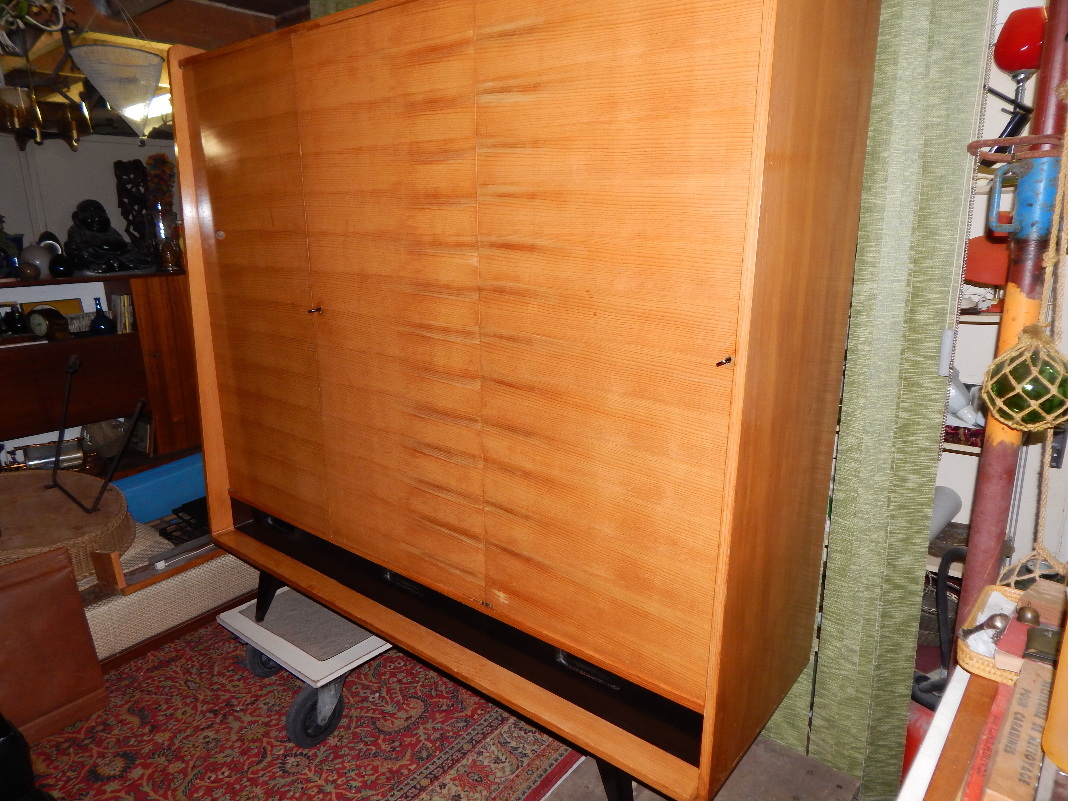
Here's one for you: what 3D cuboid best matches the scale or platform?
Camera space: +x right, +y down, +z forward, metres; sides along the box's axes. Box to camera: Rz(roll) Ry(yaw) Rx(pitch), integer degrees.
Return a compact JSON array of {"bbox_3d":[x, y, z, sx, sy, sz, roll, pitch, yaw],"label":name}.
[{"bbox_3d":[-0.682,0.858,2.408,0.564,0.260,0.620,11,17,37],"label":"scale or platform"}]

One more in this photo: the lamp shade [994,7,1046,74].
[{"bbox_3d":[1.242,-0.896,1.700,0.141,0.133,0.141,11,17,37],"label":"lamp shade"}]

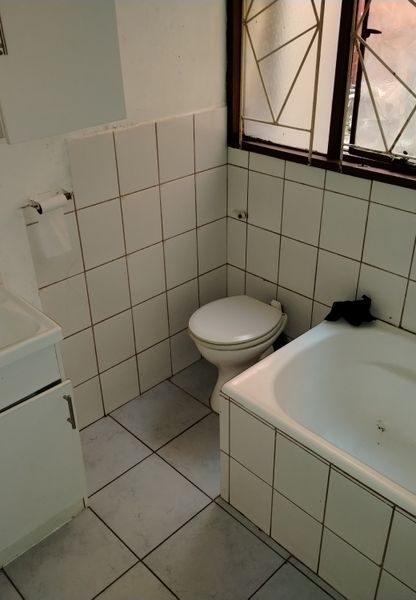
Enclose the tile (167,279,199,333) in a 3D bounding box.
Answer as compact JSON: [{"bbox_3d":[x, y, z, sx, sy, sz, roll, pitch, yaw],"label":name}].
[{"bbox_3d":[-0.119,0.034,2.672,0.199,0.251,0.010,-27,38,-37],"label":"tile"}]

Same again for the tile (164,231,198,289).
[{"bbox_3d":[-0.124,-0.186,2.536,0.198,0.248,0.010,-27,38,-37],"label":"tile"}]

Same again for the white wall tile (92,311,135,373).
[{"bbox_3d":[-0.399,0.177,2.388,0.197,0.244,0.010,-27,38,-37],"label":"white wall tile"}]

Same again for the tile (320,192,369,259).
[{"bbox_3d":[0.531,-0.289,2.167,0.010,0.244,0.199,-26,38,-36],"label":"tile"}]

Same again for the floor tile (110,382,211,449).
[{"bbox_3d":[-0.214,0.522,2.551,0.354,0.010,0.333,-27,38,-37],"label":"floor tile"}]

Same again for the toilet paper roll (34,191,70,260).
[{"bbox_3d":[-0.535,-0.253,1.926,0.102,0.205,0.055,-27,38,-37],"label":"toilet paper roll"}]

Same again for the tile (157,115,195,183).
[{"bbox_3d":[-0.132,-0.623,2.299,0.200,0.247,0.010,-27,38,-37],"label":"tile"}]

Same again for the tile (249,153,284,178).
[{"bbox_3d":[0.249,-0.575,2.362,0.010,0.076,0.201,-27,38,-37],"label":"tile"}]

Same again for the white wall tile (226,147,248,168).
[{"bbox_3d":[0.137,-0.635,2.482,0.010,0.076,0.124,-27,38,-37],"label":"white wall tile"}]

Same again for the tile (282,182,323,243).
[{"bbox_3d":[0.393,-0.364,2.319,0.010,0.248,0.201,-27,38,-37],"label":"tile"}]

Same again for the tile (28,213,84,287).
[{"bbox_3d":[-0.558,-0.185,2.048,0.199,0.249,0.010,-27,38,-37],"label":"tile"}]

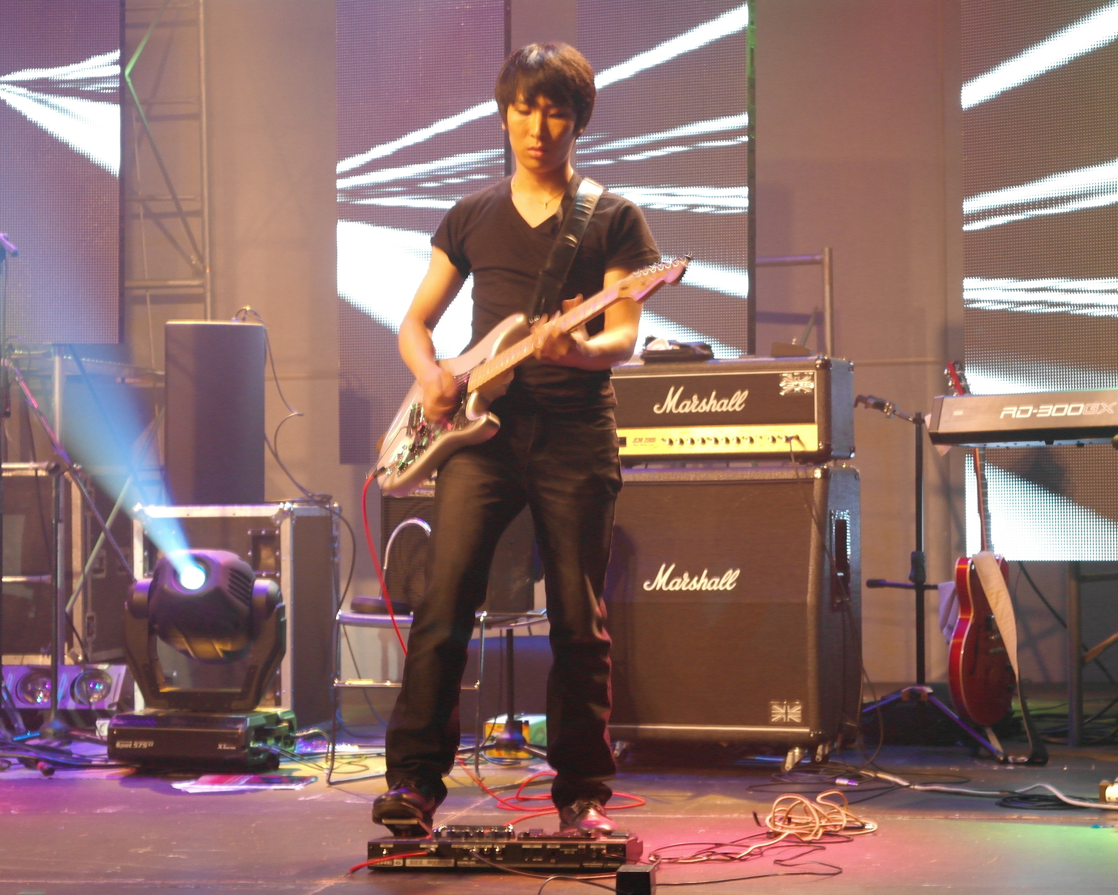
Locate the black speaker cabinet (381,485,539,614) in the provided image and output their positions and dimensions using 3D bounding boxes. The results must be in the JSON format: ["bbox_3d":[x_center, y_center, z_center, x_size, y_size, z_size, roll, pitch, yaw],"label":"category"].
[{"bbox_3d":[-0.286,0.275,8.100,0.400,0.380,0.240,-1,-2,15],"label":"black speaker cabinet"}]

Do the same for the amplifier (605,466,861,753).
[{"bbox_3d":[0.437,0.440,8.150,0.770,0.770,0.365,-1,-2,25],"label":"amplifier"}]

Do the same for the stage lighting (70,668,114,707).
[{"bbox_3d":[-1.485,0.770,9.150,0.135,0.125,0.100,0,-2,-5],"label":"stage lighting"}]

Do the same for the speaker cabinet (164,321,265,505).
[{"bbox_3d":[-1.145,-0.117,9.580,0.335,0.600,0.310,0,-2,-12],"label":"speaker cabinet"}]

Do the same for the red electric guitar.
[{"bbox_3d":[1.187,0.295,8.200,0.140,1.070,0.400,-9,-6,30],"label":"red electric guitar"}]

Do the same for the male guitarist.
[{"bbox_3d":[-0.090,-0.012,6.000,0.580,1.650,0.470,0,-2,9],"label":"male guitarist"}]

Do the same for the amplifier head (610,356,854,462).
[{"bbox_3d":[0.439,-0.099,8.089,0.745,0.295,0.210,-1,-2,23],"label":"amplifier head"}]

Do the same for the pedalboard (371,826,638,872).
[{"bbox_3d":[-0.103,0.785,5.715,0.505,0.080,0.260,-1,-2,8],"label":"pedalboard"}]

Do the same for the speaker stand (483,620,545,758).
[{"bbox_3d":[-0.130,0.672,8.105,0.450,0.430,0.420,0,-2,0],"label":"speaker stand"}]

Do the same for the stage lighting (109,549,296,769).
[{"bbox_3d":[-0.996,0.590,8.068,0.440,0.605,0.340,-1,-2,21],"label":"stage lighting"}]

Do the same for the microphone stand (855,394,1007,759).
[{"bbox_3d":[1.003,0.366,8.373,0.580,1.040,0.600,0,-2,0],"label":"microphone stand"}]

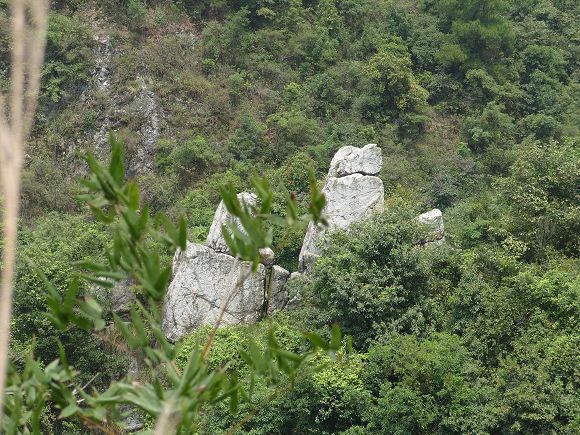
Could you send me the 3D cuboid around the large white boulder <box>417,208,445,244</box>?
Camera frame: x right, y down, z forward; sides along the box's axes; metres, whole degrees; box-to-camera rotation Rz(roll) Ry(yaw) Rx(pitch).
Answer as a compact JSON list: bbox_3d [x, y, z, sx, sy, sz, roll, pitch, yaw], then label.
[{"bbox_3d":[5.549,0.377,85.000,1.200,1.400,1.100,0,6,0],"label":"large white boulder"}]

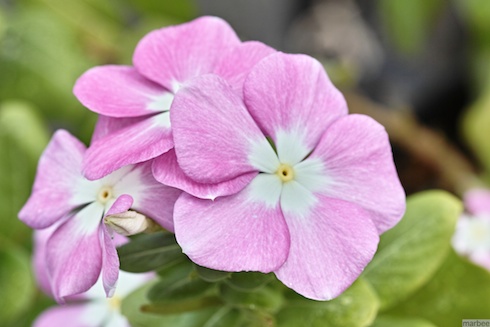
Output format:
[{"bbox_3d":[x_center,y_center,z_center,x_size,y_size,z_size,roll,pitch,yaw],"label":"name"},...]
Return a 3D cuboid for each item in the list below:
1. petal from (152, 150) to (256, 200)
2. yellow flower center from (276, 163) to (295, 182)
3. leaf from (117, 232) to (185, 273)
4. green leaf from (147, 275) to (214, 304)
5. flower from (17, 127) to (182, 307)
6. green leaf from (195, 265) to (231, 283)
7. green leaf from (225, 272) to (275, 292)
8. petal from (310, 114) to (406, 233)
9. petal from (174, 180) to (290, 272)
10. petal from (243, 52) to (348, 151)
[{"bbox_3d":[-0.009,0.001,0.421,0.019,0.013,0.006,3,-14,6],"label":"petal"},{"bbox_3d":[0.008,0.002,0.411,0.003,0.004,0.002,-1,-9,-2],"label":"yellow flower center"},{"bbox_3d":[-0.019,0.018,0.432,0.015,0.004,0.010,-13,37,-8],"label":"leaf"},{"bbox_3d":[-0.013,0.026,0.438,0.013,0.004,0.010,-17,38,-13],"label":"green leaf"},{"bbox_3d":[-0.028,0.011,0.427,0.034,0.034,0.012,5,-5,12],"label":"flower"},{"bbox_3d":[-0.007,0.022,0.430,0.008,0.004,0.009,0,29,0],"label":"green leaf"},{"bbox_3d":[0.001,0.023,0.432,0.010,0.004,0.010,0,29,0],"label":"green leaf"},{"bbox_3d":[0.021,0.002,0.410,0.020,0.023,0.006,-1,-9,-2],"label":"petal"},{"bbox_3d":[-0.002,0.011,0.408,0.022,0.019,0.006,-1,-9,-2],"label":"petal"},{"bbox_3d":[0.010,-0.011,0.412,0.020,0.020,0.006,-1,-9,-2],"label":"petal"}]

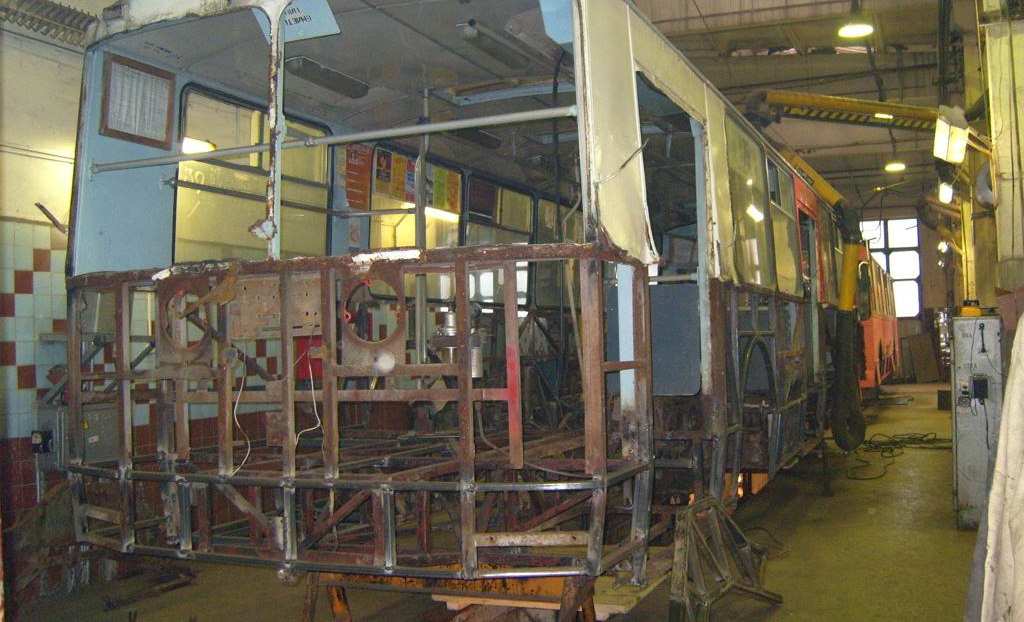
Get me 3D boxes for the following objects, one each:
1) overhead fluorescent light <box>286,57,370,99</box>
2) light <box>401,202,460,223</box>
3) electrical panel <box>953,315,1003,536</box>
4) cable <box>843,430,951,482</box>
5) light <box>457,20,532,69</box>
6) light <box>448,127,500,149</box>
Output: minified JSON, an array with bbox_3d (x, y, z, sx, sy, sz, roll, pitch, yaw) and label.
[{"bbox_3d":[-0.966,-1.217,5.327,0.200,0.080,0.640,-2,-2,23],"label":"overhead fluorescent light"},{"bbox_3d":[-0.882,-1.136,11.486,0.140,0.120,1.420,-2,-2,23],"label":"light"},{"bbox_3d":[3.723,0.883,8.248,0.350,1.666,0.350,-2,-2,23],"label":"electrical panel"},{"bbox_3d":[5.049,1.830,13.438,1.150,0.070,5.300,-2,-2,23],"label":"cable"},{"bbox_3d":[-0.068,-1.240,4.860,0.170,0.080,0.660,-2,-2,23],"label":"light"},{"bbox_3d":[-0.249,-1.179,6.923,0.200,0.080,0.640,-2,-2,23],"label":"light"}]

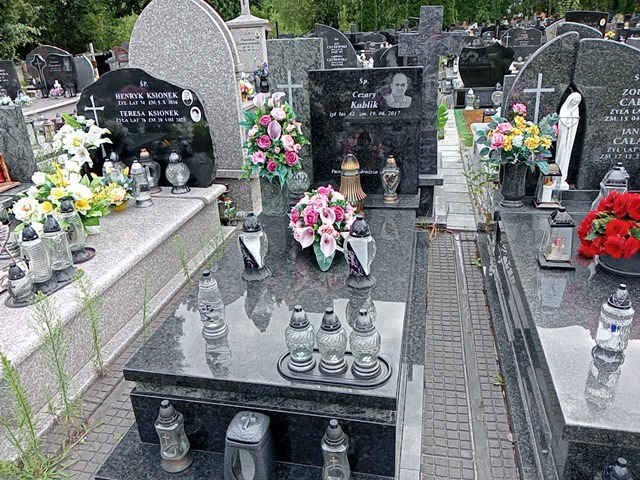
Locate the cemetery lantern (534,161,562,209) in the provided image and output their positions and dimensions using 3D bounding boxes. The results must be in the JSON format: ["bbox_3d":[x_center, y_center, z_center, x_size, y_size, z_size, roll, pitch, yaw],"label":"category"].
[{"bbox_3d":[1.380,-0.342,3.099,0.140,0.268,0.135,3,24,11],"label":"cemetery lantern"}]

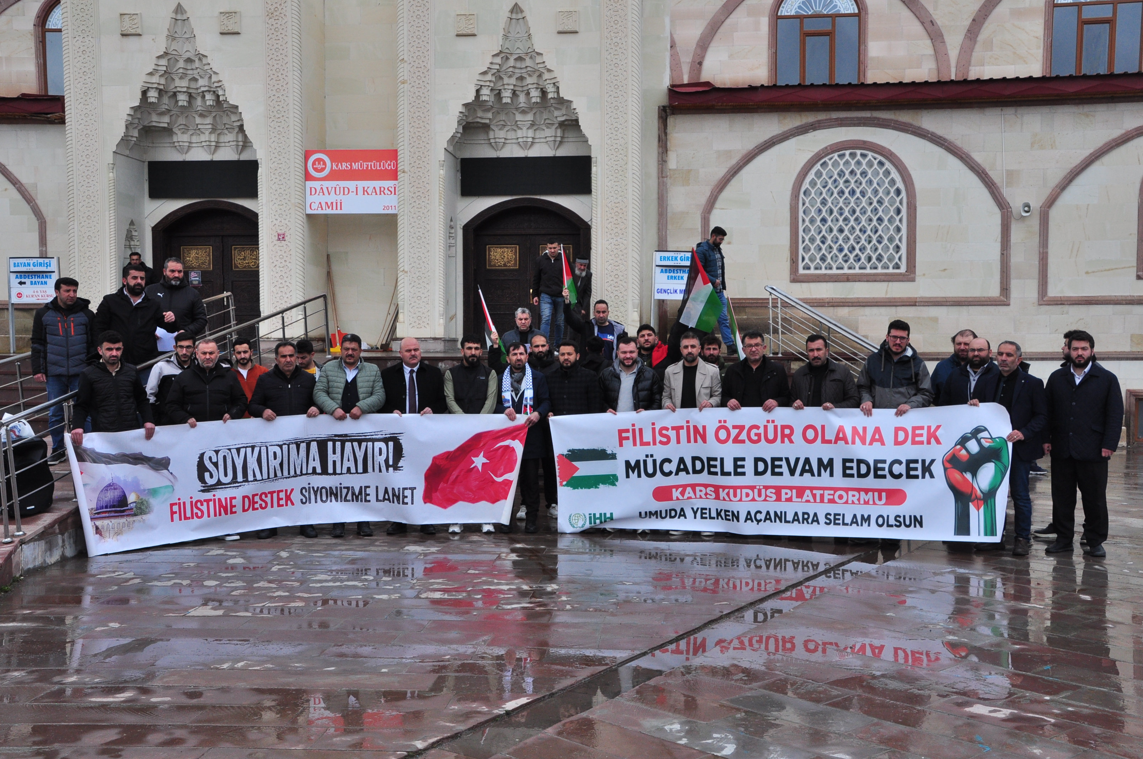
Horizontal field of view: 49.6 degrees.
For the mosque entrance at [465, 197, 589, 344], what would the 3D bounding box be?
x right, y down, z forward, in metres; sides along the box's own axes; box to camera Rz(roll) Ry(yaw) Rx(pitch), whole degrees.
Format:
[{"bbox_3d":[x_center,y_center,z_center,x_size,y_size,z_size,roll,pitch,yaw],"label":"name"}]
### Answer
[{"bbox_3d":[-0.707,-1.675,19.570,1.980,2.360,0.300,0,2,5],"label":"mosque entrance"}]

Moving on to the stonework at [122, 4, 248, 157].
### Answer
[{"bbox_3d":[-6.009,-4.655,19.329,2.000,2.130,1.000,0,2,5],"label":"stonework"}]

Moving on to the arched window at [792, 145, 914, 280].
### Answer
[{"bbox_3d":[4.346,-2.576,19.077,1.900,2.130,0.200,0,2,5],"label":"arched window"}]

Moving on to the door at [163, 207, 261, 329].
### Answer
[{"bbox_3d":[-5.719,-1.641,20.026,1.800,2.250,0.220,0,2,5],"label":"door"}]

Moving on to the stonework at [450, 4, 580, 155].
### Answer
[{"bbox_3d":[-0.799,-4.581,18.912,2.000,2.130,1.000,0,2,5],"label":"stonework"}]

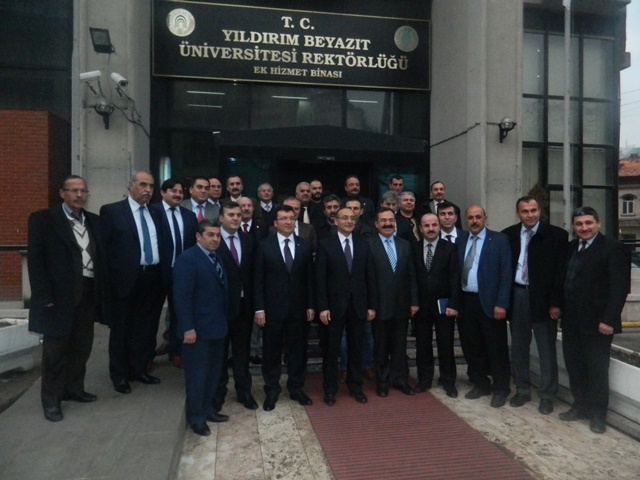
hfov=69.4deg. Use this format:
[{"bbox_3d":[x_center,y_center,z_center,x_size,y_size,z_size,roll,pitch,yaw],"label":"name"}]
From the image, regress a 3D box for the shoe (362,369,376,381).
[{"bbox_3d":[0.517,1.365,4.800,0.110,0.110,0.290,0,1,-20],"label":"shoe"}]

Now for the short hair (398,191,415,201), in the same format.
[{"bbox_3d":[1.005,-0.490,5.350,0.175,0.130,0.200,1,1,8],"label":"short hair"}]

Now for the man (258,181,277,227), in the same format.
[{"bbox_3d":[-0.637,0.172,5.508,0.500,1.700,0.330,0,2,-5],"label":"man"}]

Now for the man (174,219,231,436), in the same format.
[{"bbox_3d":[-0.931,0.647,3.622,0.500,1.640,0.350,-1,2,-40],"label":"man"}]

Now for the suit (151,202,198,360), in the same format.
[{"bbox_3d":[-1.381,0.385,4.370,0.500,1.480,0.300,0,1,-25],"label":"suit"}]

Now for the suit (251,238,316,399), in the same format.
[{"bbox_3d":[-0.328,0.678,4.173,0.550,1.460,0.330,0,2,-7],"label":"suit"}]

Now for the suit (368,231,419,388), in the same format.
[{"bbox_3d":[0.692,0.665,4.350,0.500,1.430,0.300,1,1,8],"label":"suit"}]

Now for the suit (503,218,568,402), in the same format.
[{"bbox_3d":[1.825,0.595,3.930,0.560,1.520,0.340,1,1,36],"label":"suit"}]

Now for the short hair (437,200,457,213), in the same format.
[{"bbox_3d":[1.360,-0.343,4.950,0.180,0.160,0.200,1,2,8],"label":"short hair"}]

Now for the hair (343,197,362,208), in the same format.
[{"bbox_3d":[0.358,-0.375,4.870,0.170,0.135,0.200,1,1,4],"label":"hair"}]

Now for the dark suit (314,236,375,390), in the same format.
[{"bbox_3d":[0.232,0.677,4.200,0.540,1.450,0.300,0,1,-5],"label":"dark suit"}]

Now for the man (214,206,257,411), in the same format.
[{"bbox_3d":[-0.736,0.564,3.980,0.510,1.770,0.330,0,2,-28],"label":"man"}]

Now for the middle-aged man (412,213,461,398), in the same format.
[{"bbox_3d":[1.078,0.590,4.330,0.510,1.700,0.330,1,1,20],"label":"middle-aged man"}]

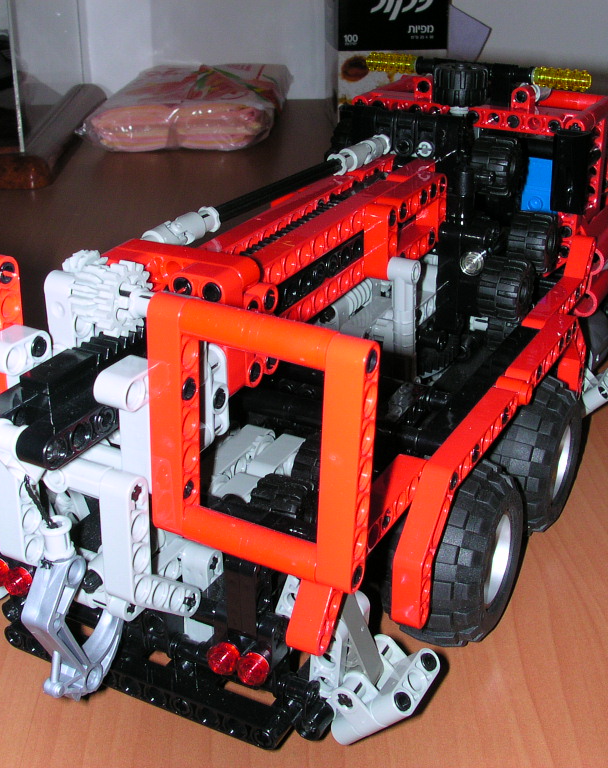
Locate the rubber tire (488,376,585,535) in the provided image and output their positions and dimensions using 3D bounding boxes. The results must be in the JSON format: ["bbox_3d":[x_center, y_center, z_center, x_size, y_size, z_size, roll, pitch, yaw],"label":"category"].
[{"bbox_3d":[0.081,0.025,0.390,0.027,0.056,0.056,13,27,24],"label":"rubber tire"}]

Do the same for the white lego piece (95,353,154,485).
[{"bbox_3d":[-0.037,0.009,0.238,0.008,0.032,0.016,13,27,24],"label":"white lego piece"}]

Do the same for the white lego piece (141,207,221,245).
[{"bbox_3d":[-0.034,-0.043,0.301,0.009,0.009,0.033,13,27,24],"label":"white lego piece"}]

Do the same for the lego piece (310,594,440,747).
[{"bbox_3d":[0.017,0.067,0.264,0.026,0.037,0.029,15,28,24],"label":"lego piece"}]

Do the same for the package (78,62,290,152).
[{"bbox_3d":[-0.097,-0.255,1.000,0.165,0.045,0.160,1,24,0],"label":"package"}]

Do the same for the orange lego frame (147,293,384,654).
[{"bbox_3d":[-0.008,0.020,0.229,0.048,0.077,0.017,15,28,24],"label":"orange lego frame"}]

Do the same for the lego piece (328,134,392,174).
[{"bbox_3d":[0.020,-0.082,0.393,0.009,0.009,0.040,13,27,24],"label":"lego piece"}]

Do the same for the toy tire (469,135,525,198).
[{"bbox_3d":[0.069,-0.078,0.391,0.013,0.021,0.021,15,28,24],"label":"toy tire"}]

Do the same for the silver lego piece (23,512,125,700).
[{"bbox_3d":[-0.055,0.053,0.263,0.009,0.052,0.030,15,28,24],"label":"silver lego piece"}]

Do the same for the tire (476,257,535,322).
[{"bbox_3d":[0.068,-0.032,0.370,0.013,0.021,0.021,15,28,24],"label":"tire"}]

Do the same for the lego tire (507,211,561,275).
[{"bbox_3d":[0.082,-0.051,0.391,0.013,0.021,0.021,15,28,24],"label":"lego tire"}]

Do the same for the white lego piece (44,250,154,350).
[{"bbox_3d":[-0.046,-0.017,0.257,0.023,0.021,0.022,13,27,24],"label":"white lego piece"}]

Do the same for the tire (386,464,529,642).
[{"bbox_3d":[0.047,0.051,0.330,0.027,0.056,0.056,13,27,24],"label":"tire"}]

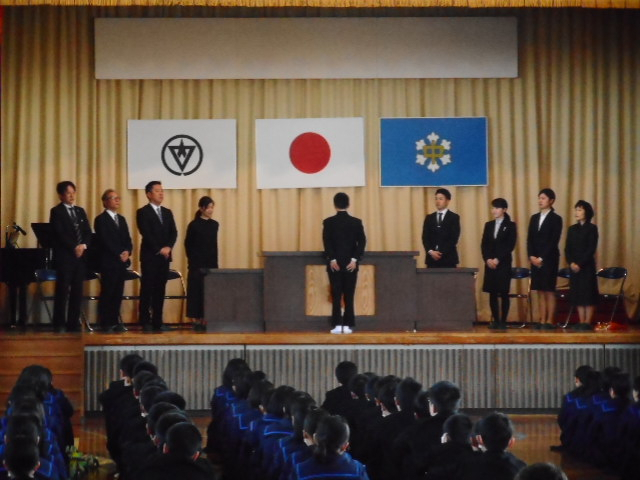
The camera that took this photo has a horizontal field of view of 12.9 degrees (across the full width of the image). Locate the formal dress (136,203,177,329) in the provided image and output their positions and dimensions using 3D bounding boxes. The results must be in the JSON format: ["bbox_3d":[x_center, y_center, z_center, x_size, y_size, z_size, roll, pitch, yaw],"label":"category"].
[{"bbox_3d":[-1.913,0.314,33.200,0.520,1.490,0.330,0,0,-38],"label":"formal dress"}]

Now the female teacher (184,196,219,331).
[{"bbox_3d":[-1.389,0.280,33.300,0.450,1.580,0.310,0,0,-42],"label":"female teacher"}]

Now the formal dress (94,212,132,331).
[{"bbox_3d":[-2.424,0.349,33.200,0.500,1.410,0.320,0,0,-42],"label":"formal dress"}]

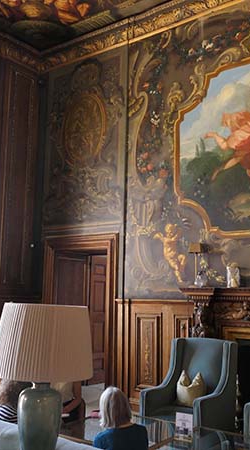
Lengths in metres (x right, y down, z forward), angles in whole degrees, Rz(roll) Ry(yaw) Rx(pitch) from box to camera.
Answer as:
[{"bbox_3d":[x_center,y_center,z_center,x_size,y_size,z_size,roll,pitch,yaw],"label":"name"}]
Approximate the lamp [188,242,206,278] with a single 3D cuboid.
[{"bbox_3d":[0.885,0.501,5.840,0.170,0.540,0.170,-5,-10,36],"label":"lamp"}]

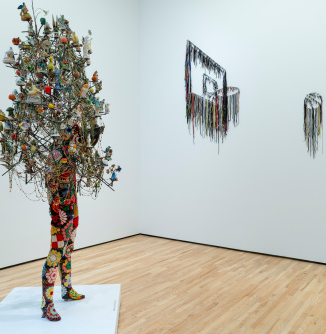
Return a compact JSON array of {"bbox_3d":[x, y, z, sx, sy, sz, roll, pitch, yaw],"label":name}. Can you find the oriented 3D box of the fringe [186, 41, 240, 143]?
[{"bbox_3d":[0.920,-1.480,6.510,1.170,2.220,0.080,0,0,37],"label":"fringe"}]

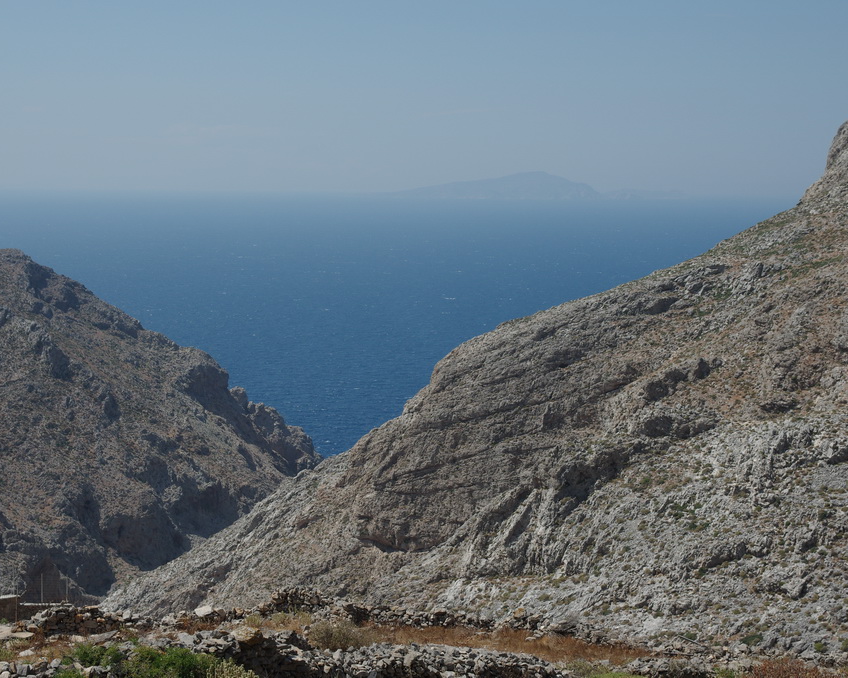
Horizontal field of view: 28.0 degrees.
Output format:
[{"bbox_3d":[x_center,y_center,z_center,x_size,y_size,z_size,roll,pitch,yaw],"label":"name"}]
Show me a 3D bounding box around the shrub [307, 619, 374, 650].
[{"bbox_3d":[-2.035,7.201,41.500,1.650,0.700,1.350,0,5,0],"label":"shrub"}]

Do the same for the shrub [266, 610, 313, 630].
[{"bbox_3d":[-3.633,7.604,46.000,1.220,0.480,0.950,0,5,0],"label":"shrub"}]

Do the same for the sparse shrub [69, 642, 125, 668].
[{"bbox_3d":[-7.212,6.969,37.500,1.220,0.520,1.000,0,5,0],"label":"sparse shrub"}]

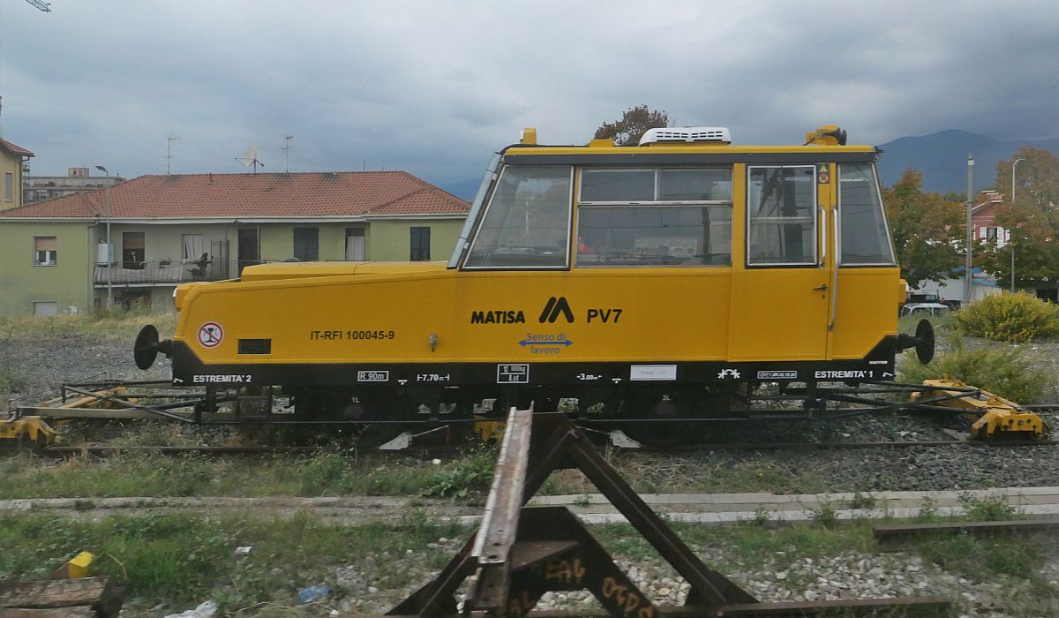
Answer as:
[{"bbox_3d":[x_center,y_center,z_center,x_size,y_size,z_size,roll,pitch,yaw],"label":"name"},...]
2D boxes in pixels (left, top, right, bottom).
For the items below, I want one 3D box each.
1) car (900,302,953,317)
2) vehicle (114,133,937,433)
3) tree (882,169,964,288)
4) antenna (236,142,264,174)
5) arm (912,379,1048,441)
[{"bbox_3d":[19.700,0.460,35.800,4.000,1.500,1.700,0,4,0],"label":"car"},{"bbox_3d":[0.060,-0.285,7.810,7.700,3.200,2.700,0,4,0],"label":"vehicle"},{"bbox_3d":[23.900,-3.800,43.700,6.000,9.400,6.000,0,4,0],"label":"tree"},{"bbox_3d":[-13.900,-7.460,35.000,1.300,1.480,1.200,-3,5,-35],"label":"antenna"},{"bbox_3d":[4.820,1.090,7.820,0.680,0.350,1.700,0,4,0],"label":"arm"}]

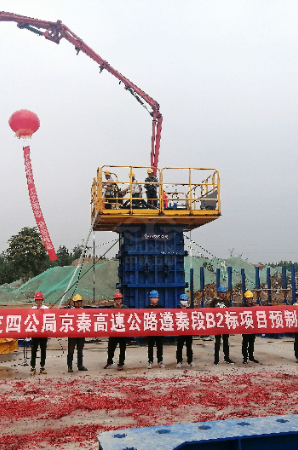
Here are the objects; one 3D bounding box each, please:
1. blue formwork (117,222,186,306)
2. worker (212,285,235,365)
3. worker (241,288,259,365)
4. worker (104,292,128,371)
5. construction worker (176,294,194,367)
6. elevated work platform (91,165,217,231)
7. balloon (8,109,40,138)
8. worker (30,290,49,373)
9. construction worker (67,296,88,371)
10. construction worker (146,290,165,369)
[{"bbox_3d":[0.103,2.023,16.187,2.250,3.860,1.900,0,-7,-9],"label":"blue formwork"},{"bbox_3d":[1.857,2.503,11.669,0.550,1.820,0.360,0,-7,-5],"label":"worker"},{"bbox_3d":[2.504,2.526,11.598,0.490,1.740,0.360,0,-7,-5],"label":"worker"},{"bbox_3d":[-0.791,2.498,11.048,0.550,1.790,0.360,0,-6,-5],"label":"worker"},{"bbox_3d":[0.848,2.518,11.182,0.460,1.740,0.340,0,-6,-5],"label":"construction worker"},{"bbox_3d":[0.050,-0.731,15.539,3.620,1.460,3.700,0,-7,-9],"label":"elevated work platform"},{"bbox_3d":[-9.193,-7.519,34.500,2.300,2.150,2.300,-1,-6,0],"label":"balloon"},{"bbox_3d":[-2.497,2.463,10.670,0.520,1.790,0.360,0,-7,-5],"label":"worker"},{"bbox_3d":[-1.654,2.494,10.826,0.520,1.740,0.360,0,-7,-5],"label":"construction worker"},{"bbox_3d":[0.156,2.499,11.205,0.480,1.800,0.340,0,-6,-3],"label":"construction worker"}]

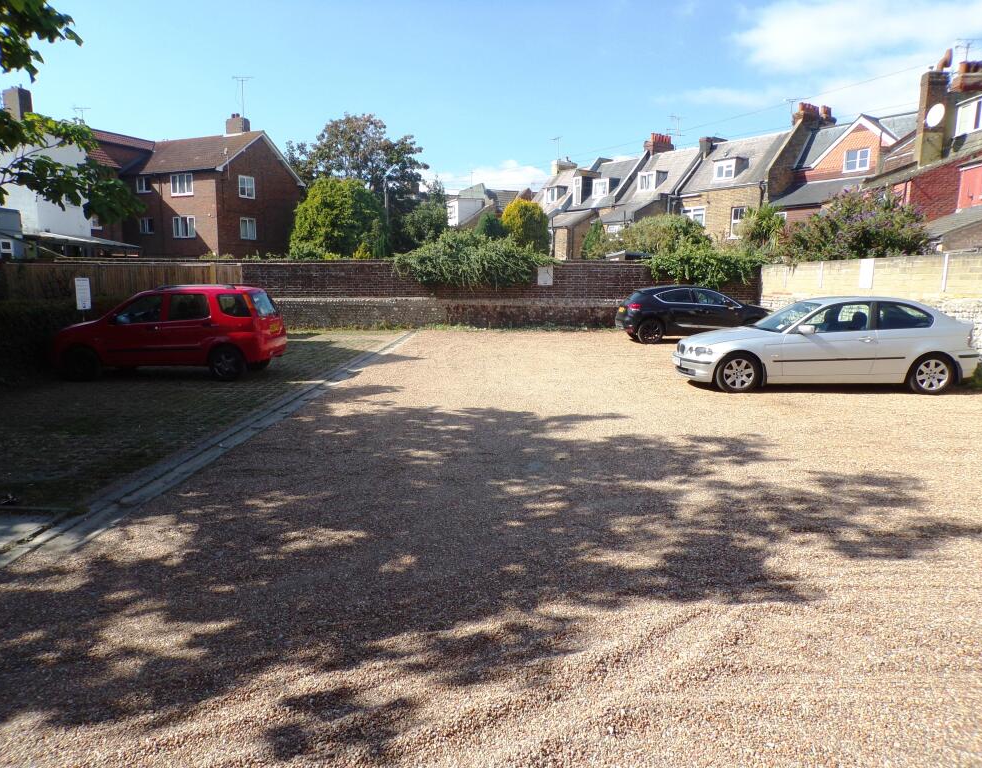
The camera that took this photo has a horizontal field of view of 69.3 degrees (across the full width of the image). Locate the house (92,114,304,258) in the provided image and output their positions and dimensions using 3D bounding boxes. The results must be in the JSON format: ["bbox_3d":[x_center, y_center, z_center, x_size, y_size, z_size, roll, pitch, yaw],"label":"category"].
[{"bbox_3d":[-21.263,-11.925,49.542,12.800,12.500,9.500,4,9,23],"label":"house"}]

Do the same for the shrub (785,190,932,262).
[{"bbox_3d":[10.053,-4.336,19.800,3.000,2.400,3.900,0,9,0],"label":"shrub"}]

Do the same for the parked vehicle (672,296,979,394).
[{"bbox_3d":[5.100,-0.655,11.100,4.262,1.408,1.751,1,8,5],"label":"parked vehicle"}]

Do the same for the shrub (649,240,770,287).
[{"bbox_3d":[6.196,-3.365,20.428,3.400,1.500,1.300,0,8,0],"label":"shrub"}]

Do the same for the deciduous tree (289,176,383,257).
[{"bbox_3d":[-6.221,-5.733,28.973,3.800,5.300,3.600,0,8,0],"label":"deciduous tree"}]

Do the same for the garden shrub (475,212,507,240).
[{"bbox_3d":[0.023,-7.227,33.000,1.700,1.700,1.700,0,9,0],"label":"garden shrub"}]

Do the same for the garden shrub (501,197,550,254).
[{"bbox_3d":[1.324,-5.215,27.533,1.900,4.000,1.900,0,8,0],"label":"garden shrub"}]

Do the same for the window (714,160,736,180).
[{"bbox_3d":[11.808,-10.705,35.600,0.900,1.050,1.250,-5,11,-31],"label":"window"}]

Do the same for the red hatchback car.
[{"bbox_3d":[-5.380,-0.910,12.050,3.750,1.580,1.620,0,8,2],"label":"red hatchback car"}]

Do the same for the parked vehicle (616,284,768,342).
[{"bbox_3d":[5.548,-1.935,19.355,4.275,1.530,1.830,0,9,-2],"label":"parked vehicle"}]

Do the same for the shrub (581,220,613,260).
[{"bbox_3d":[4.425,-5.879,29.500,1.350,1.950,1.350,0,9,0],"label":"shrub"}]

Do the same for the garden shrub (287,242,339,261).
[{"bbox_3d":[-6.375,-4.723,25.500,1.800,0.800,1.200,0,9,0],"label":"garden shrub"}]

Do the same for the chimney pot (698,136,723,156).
[{"bbox_3d":[10.768,-11.495,34.618,1.200,1.100,0.600,-6,10,-36],"label":"chimney pot"}]

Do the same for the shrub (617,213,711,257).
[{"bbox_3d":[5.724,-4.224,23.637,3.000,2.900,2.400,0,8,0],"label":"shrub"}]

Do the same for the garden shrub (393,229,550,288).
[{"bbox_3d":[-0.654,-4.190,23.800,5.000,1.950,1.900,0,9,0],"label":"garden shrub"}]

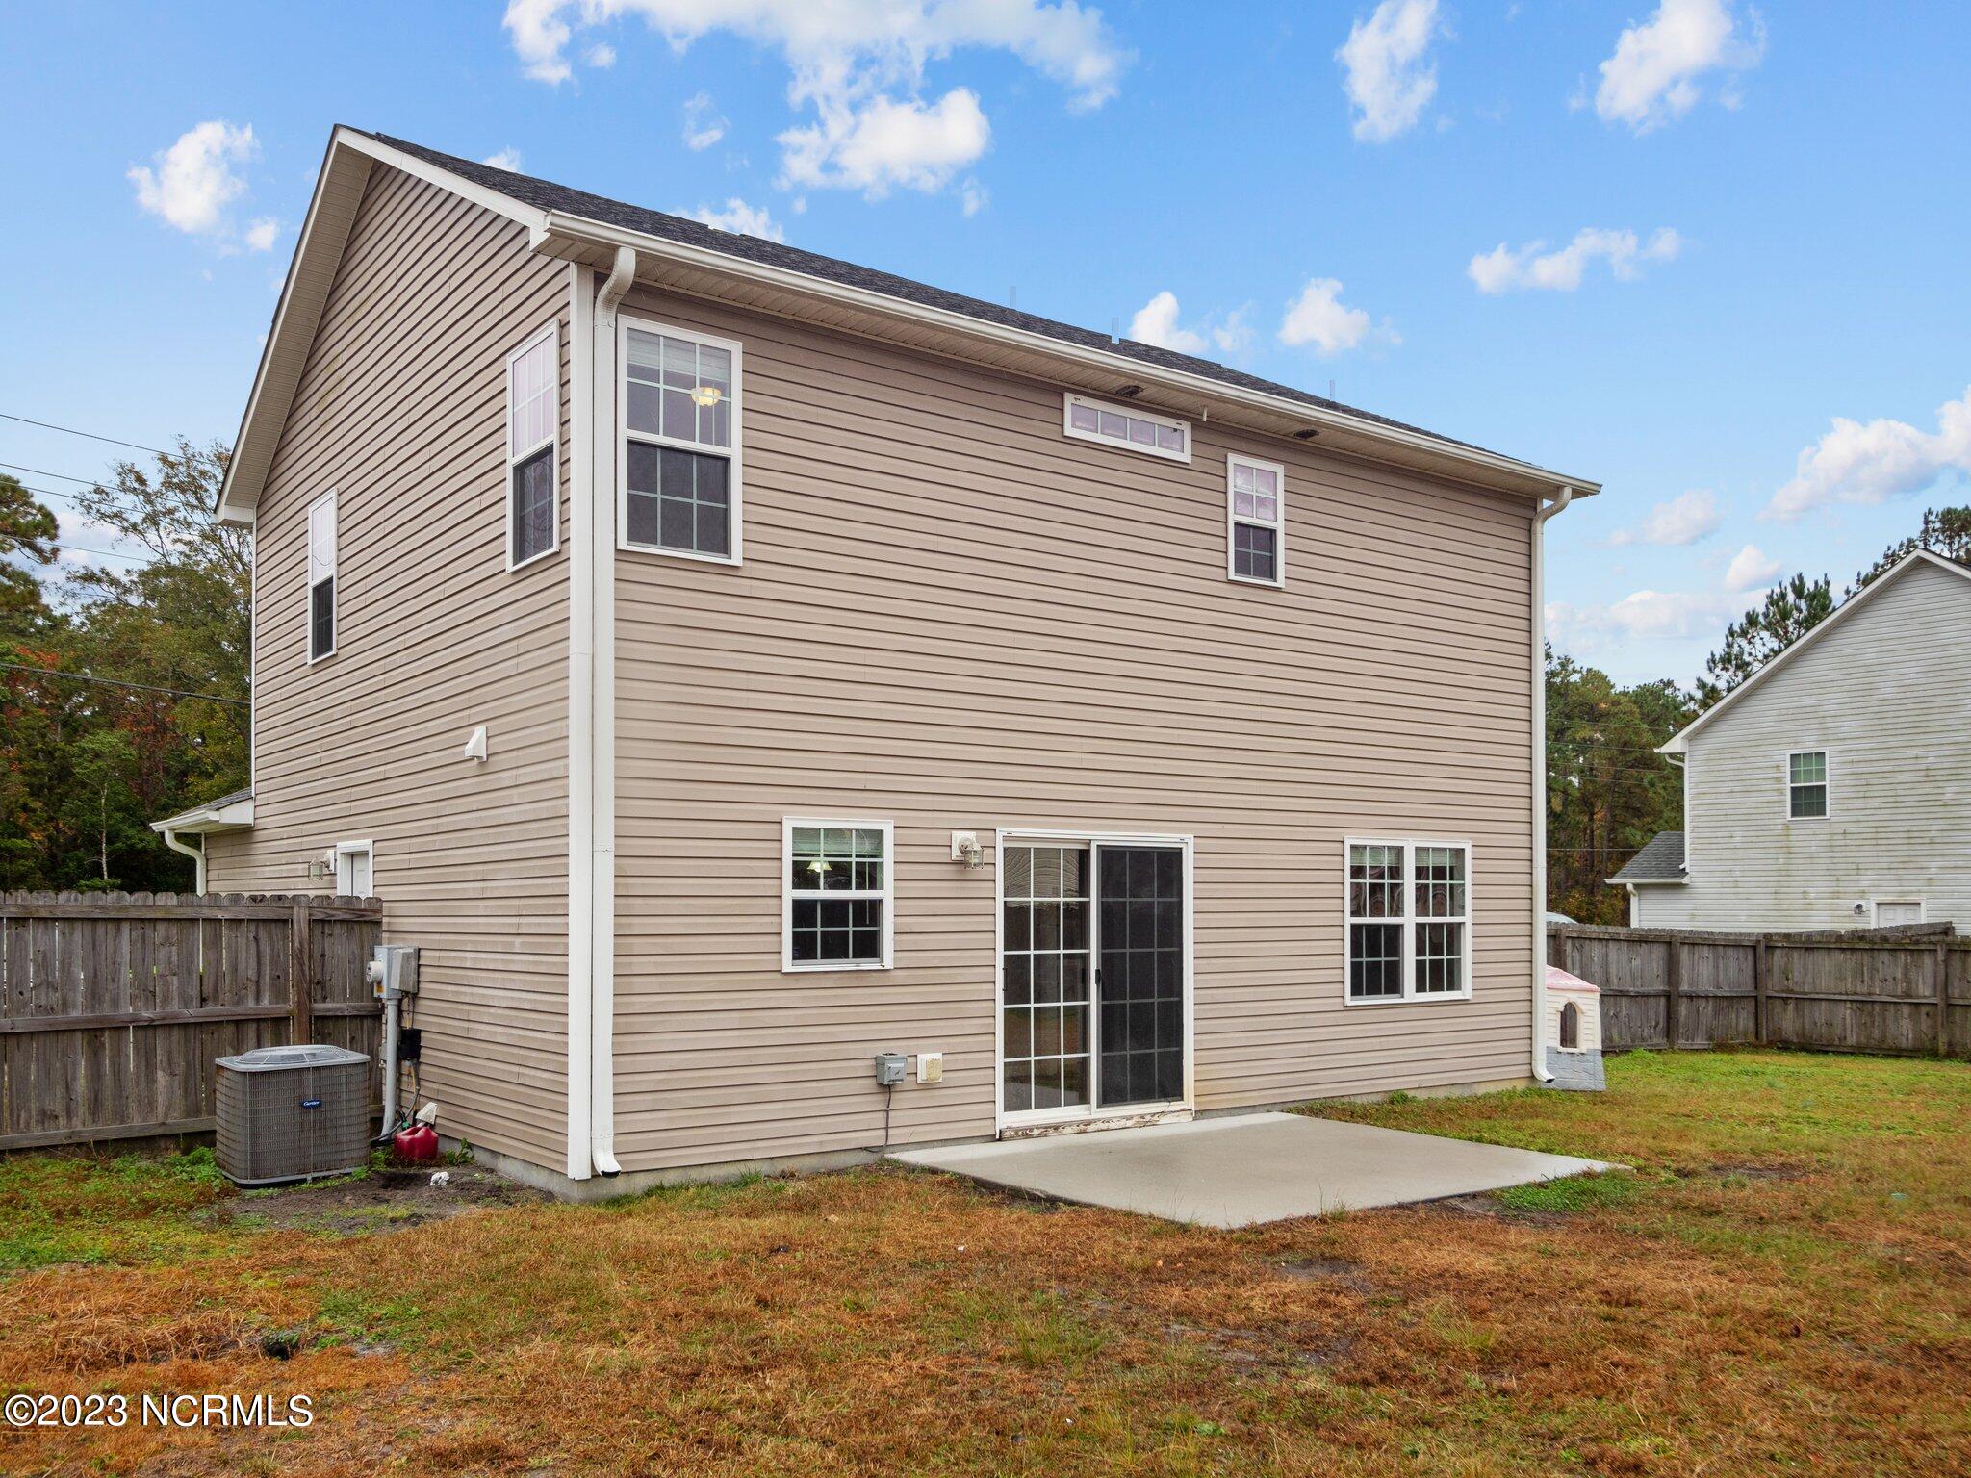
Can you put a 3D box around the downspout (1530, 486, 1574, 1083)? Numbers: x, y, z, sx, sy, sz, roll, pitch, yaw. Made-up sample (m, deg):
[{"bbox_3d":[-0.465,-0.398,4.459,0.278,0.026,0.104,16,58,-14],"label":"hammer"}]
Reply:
[{"bbox_3d":[5.069,0.404,14.245,0.110,5.350,0.380,3,-5,-36],"label":"downspout"}]

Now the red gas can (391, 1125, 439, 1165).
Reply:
[{"bbox_3d":[-3.847,2.736,10.750,0.290,0.280,0.230,-3,-5,37],"label":"red gas can"}]

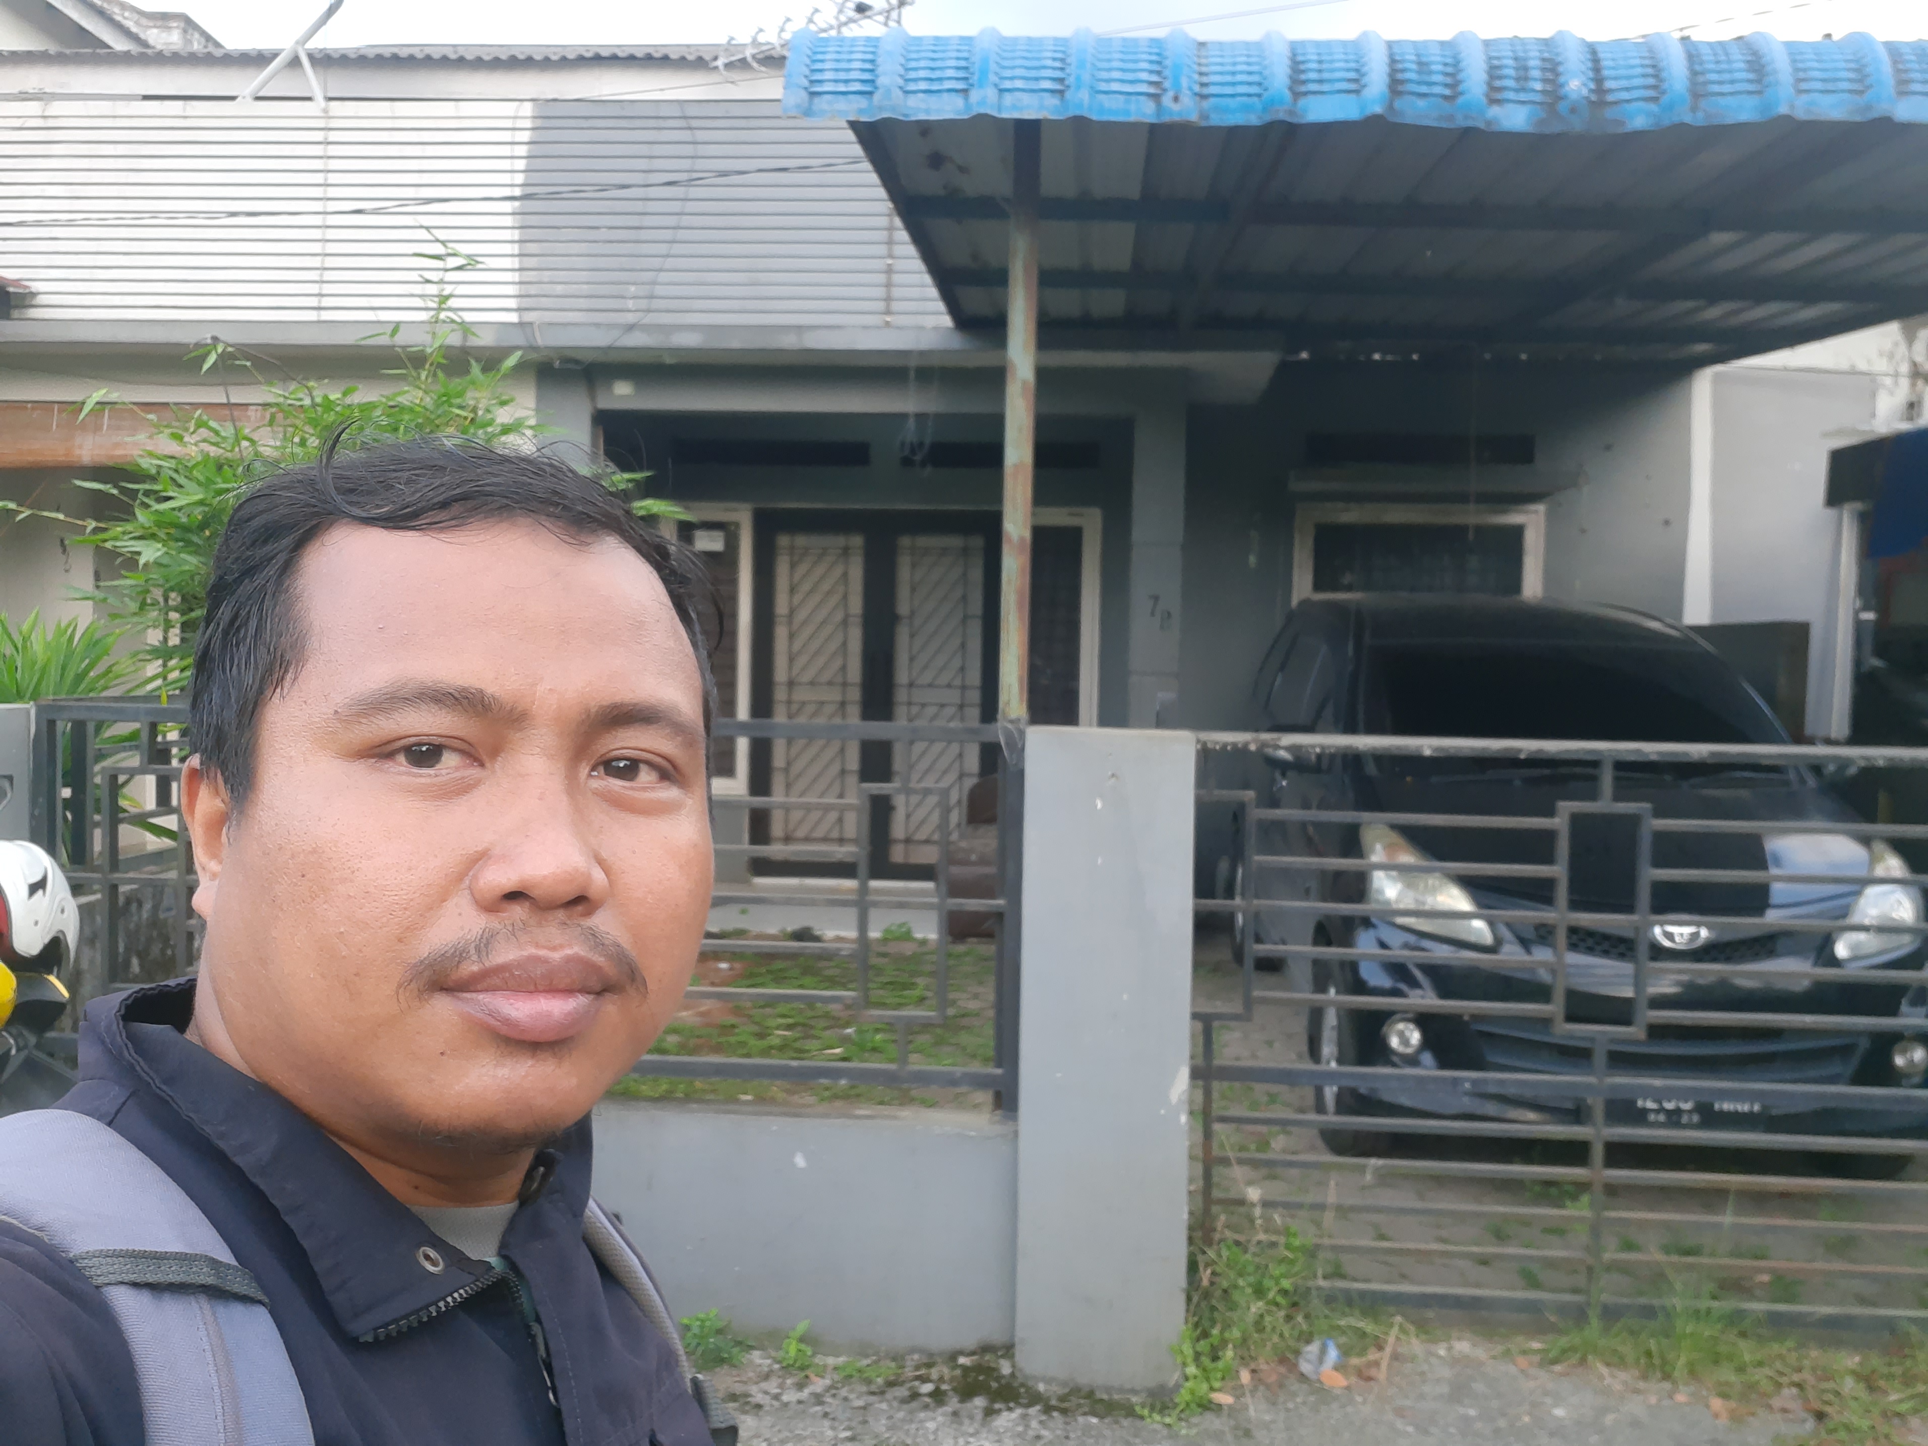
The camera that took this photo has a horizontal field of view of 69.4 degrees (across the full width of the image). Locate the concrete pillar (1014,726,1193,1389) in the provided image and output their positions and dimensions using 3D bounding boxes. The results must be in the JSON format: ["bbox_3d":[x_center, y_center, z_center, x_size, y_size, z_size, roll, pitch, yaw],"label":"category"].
[{"bbox_3d":[0.297,0.681,3.014,0.342,1.348,0.330,1,2,4],"label":"concrete pillar"}]

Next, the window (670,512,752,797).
[{"bbox_3d":[-1.451,-0.416,7.950,0.508,1.605,0.100,1,2,2],"label":"window"}]

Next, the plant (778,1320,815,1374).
[{"bbox_3d":[-0.345,1.289,2.875,0.078,0.109,0.066,1,2,4],"label":"plant"}]

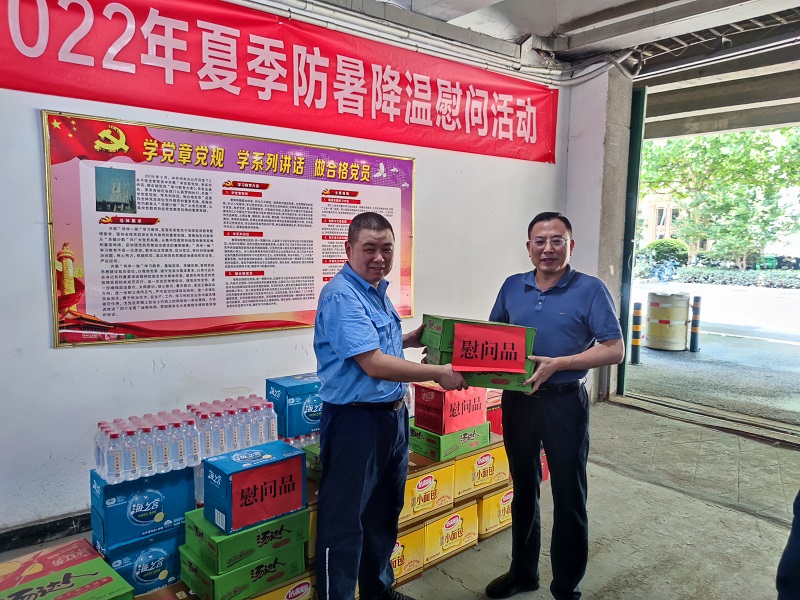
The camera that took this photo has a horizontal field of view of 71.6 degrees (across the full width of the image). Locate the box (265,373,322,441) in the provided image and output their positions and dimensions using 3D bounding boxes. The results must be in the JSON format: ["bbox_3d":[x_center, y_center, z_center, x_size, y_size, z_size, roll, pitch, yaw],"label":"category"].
[{"bbox_3d":[-0.449,0.496,2.693,0.328,0.224,0.208,-3,6,-37],"label":"box"}]

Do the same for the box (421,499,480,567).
[{"bbox_3d":[0.179,1.181,2.931,0.383,0.245,0.285,-4,6,-39],"label":"box"}]

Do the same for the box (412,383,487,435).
[{"bbox_3d":[0.277,0.559,2.980,0.339,0.217,0.209,-4,7,-43],"label":"box"}]

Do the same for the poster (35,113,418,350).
[{"bbox_3d":[-0.858,-0.412,3.583,2.395,1.219,0.030,-3,6,-36],"label":"poster"}]

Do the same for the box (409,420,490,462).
[{"bbox_3d":[0.253,0.729,3.007,0.384,0.128,0.287,-4,6,-41],"label":"box"}]

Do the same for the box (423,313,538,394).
[{"bbox_3d":[0.309,0.212,2.277,0.385,0.250,0.293,6,0,-13],"label":"box"}]

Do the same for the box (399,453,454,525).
[{"bbox_3d":[0.038,0.926,2.805,0.383,0.245,0.285,-3,6,-37],"label":"box"}]

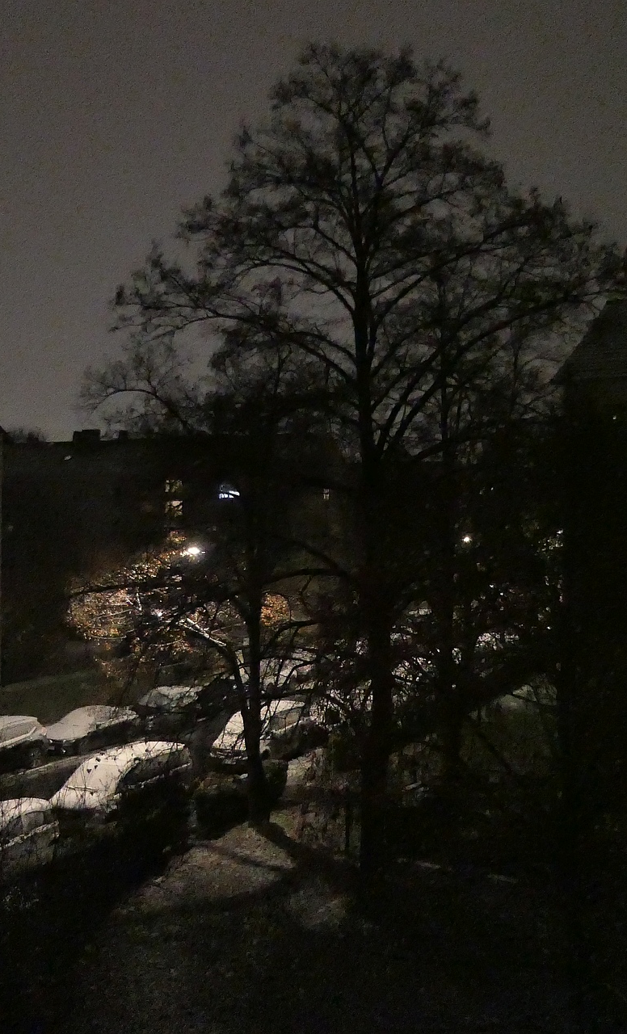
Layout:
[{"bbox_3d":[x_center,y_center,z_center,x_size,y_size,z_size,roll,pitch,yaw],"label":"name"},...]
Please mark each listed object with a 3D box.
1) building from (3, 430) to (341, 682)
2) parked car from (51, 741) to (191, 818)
[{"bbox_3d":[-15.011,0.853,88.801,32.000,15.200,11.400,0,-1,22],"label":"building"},{"bbox_3d":[-5.350,7.420,28.400,1.800,1.500,4.450,0,-1,24],"label":"parked car"}]

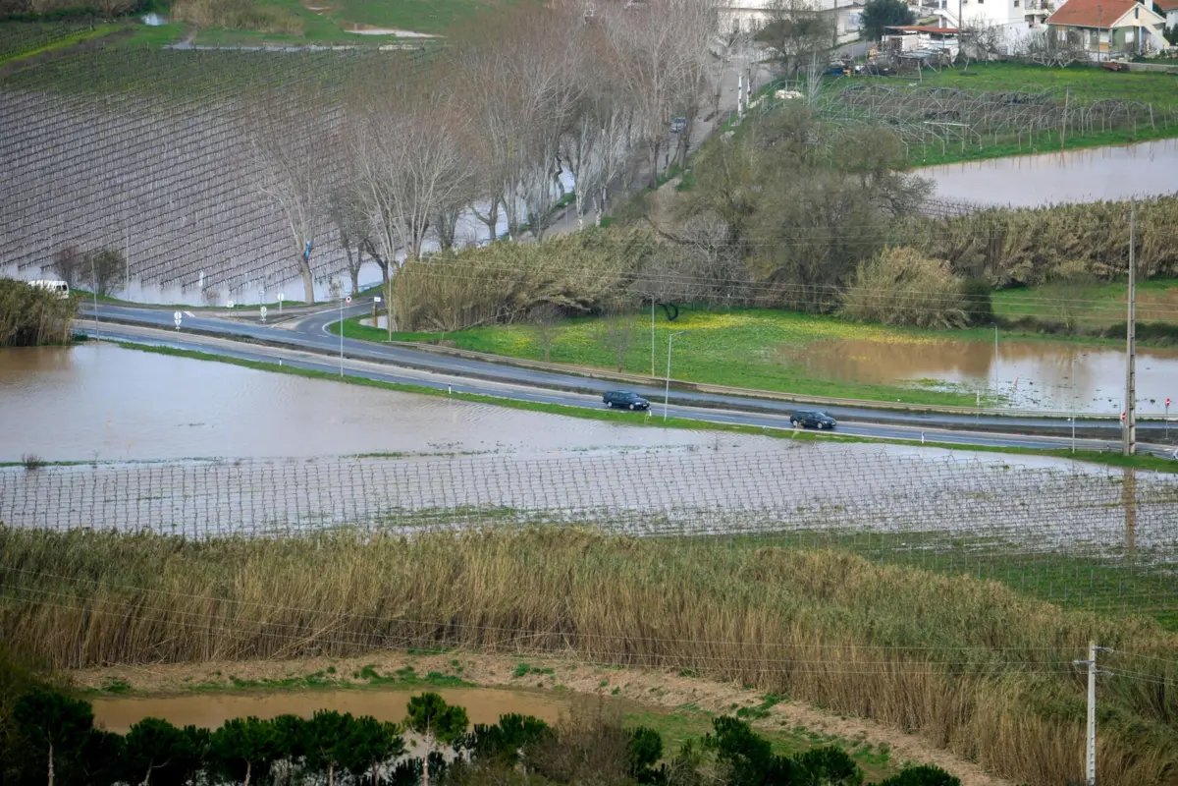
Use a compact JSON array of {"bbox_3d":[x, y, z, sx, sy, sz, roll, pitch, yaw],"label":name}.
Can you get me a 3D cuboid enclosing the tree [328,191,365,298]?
[{"bbox_3d":[-24.807,-15.417,1098.000,4.400,10.800,4.400,0,7,0],"label":"tree"}]

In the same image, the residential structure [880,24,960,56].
[{"bbox_3d":[40.252,-42.630,1300.000,8.300,3.300,5.000,5,9,33],"label":"residential structure"}]

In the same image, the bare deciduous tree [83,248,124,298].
[{"bbox_3d":[-49.665,-12.303,1098.000,4.200,4.900,4.200,0,7,0],"label":"bare deciduous tree"}]

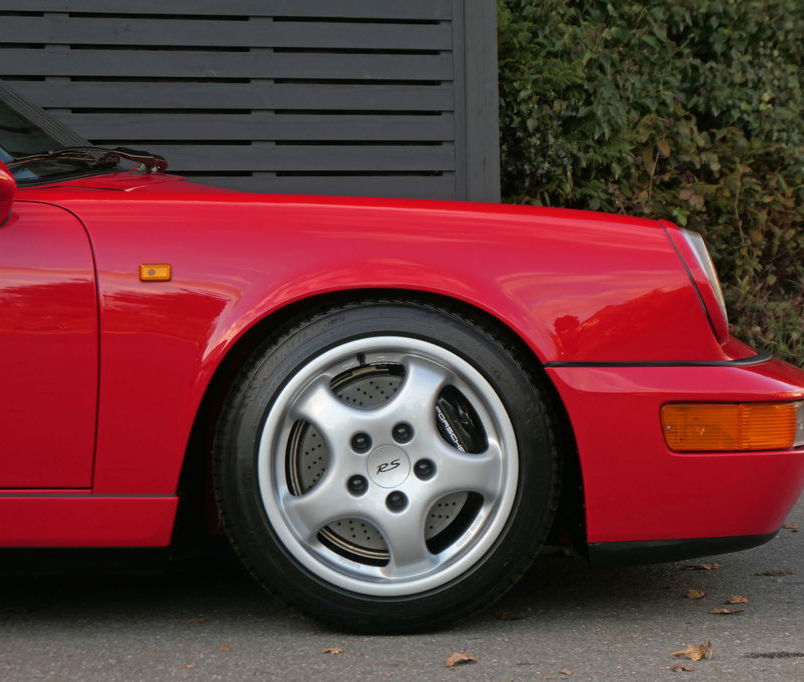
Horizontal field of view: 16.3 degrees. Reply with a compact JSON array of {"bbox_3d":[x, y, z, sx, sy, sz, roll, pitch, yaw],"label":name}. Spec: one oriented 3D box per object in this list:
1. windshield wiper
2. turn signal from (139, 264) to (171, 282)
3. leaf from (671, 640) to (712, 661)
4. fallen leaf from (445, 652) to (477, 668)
[{"bbox_3d":[-0.614,-0.358,5.550,0.080,0.060,0.580,0,1,24],"label":"windshield wiper"},{"bbox_3d":[-0.448,-0.123,5.110,0.058,0.031,0.020,-1,-6,0],"label":"turn signal"},{"bbox_3d":[0.488,0.522,4.750,0.070,0.029,0.050,-1,1,0],"label":"leaf"},{"bbox_3d":[0.098,0.531,4.680,0.054,0.020,0.042,-1,1,0],"label":"fallen leaf"}]

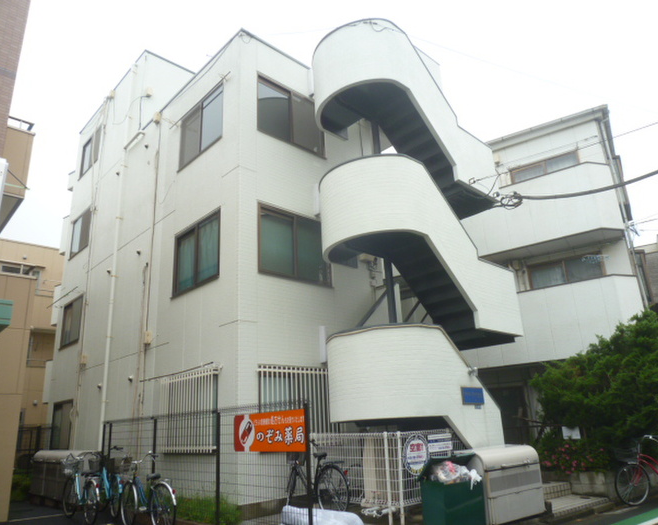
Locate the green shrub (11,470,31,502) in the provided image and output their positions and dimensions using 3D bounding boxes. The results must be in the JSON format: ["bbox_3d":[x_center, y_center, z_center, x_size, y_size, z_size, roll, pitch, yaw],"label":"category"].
[{"bbox_3d":[-6.810,4.926,10.827,0.650,0.680,0.600,7,-20,-30],"label":"green shrub"}]

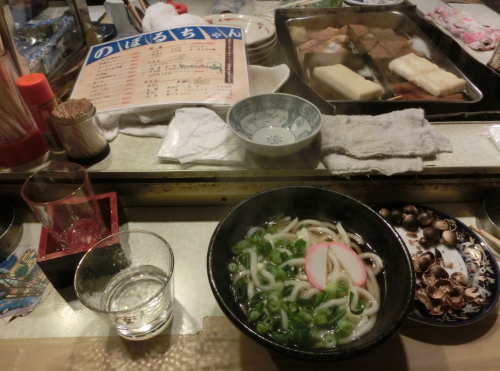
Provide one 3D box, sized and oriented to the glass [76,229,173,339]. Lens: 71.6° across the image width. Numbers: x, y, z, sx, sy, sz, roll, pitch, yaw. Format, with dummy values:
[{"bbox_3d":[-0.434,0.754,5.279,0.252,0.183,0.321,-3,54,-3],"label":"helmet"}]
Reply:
[{"bbox_3d":[-0.119,0.110,0.364,0.091,0.086,0.091,-1,44,0],"label":"glass"}]

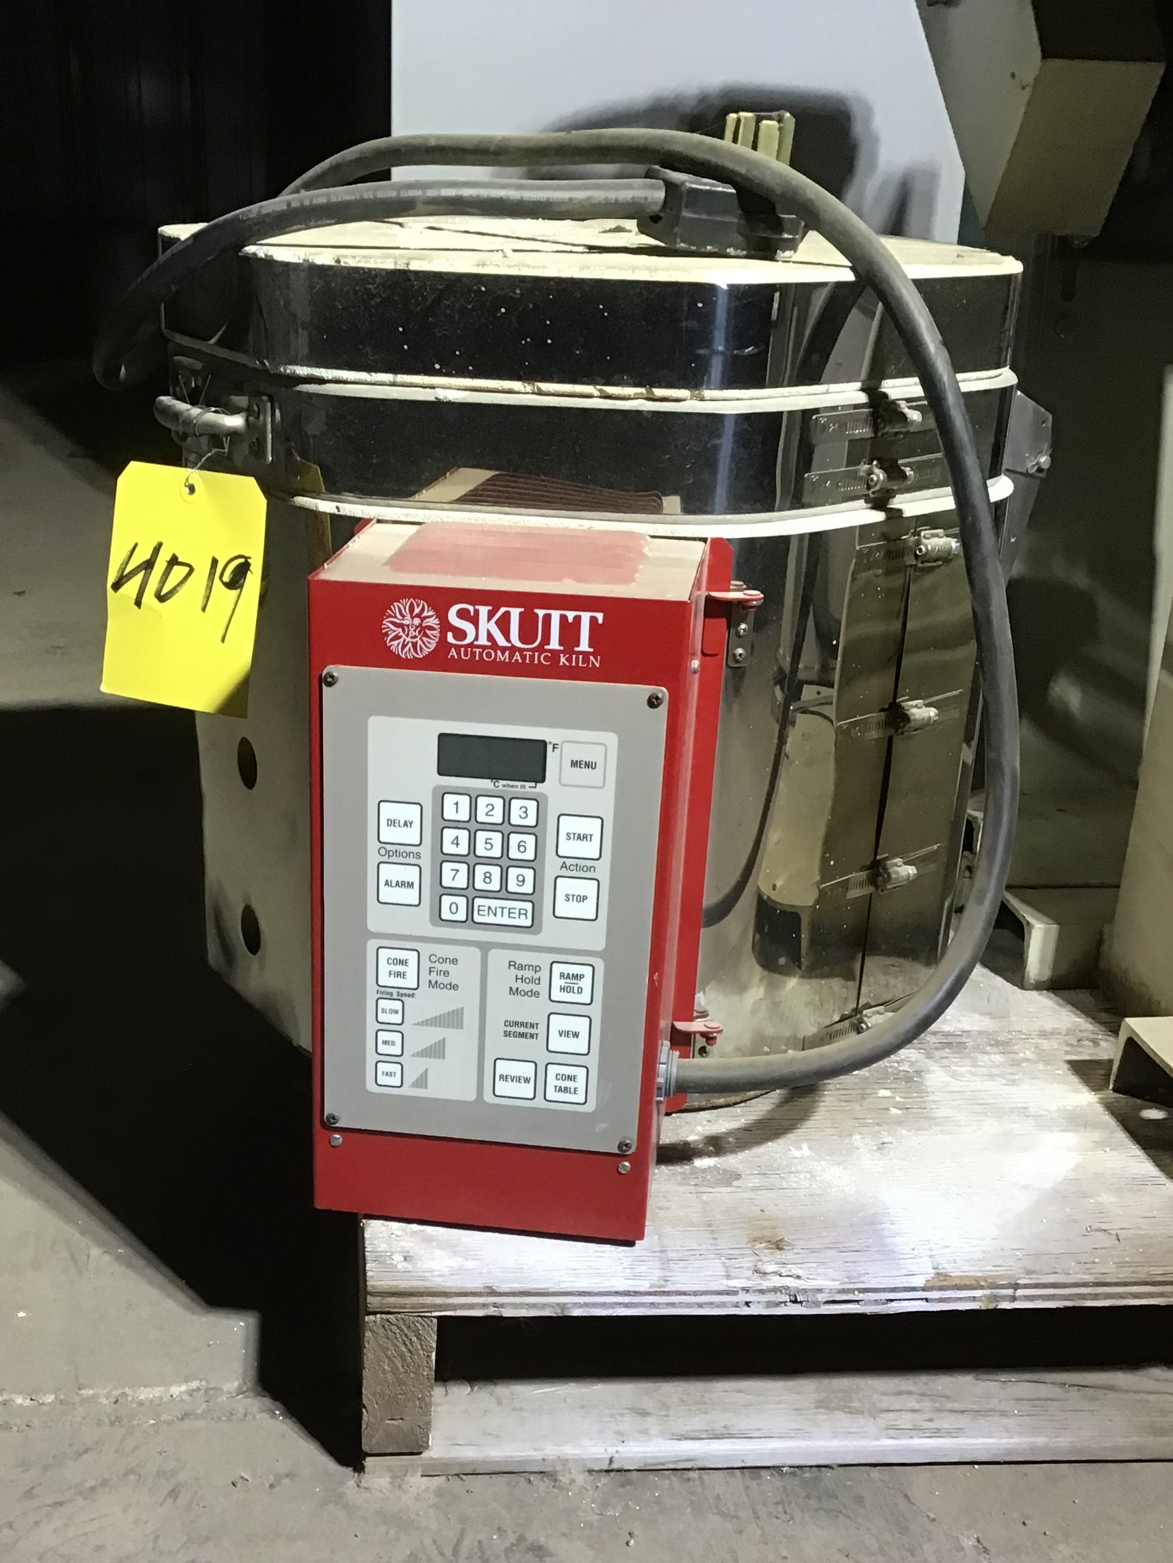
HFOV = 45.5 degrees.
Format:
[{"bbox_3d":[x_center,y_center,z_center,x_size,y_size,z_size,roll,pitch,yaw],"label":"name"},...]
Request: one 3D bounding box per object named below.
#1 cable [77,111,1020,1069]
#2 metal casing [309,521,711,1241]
[{"bbox_3d":[-0.025,-0.119,0.847,0.575,0.504,0.319,4,23,6],"label":"cable"},{"bbox_3d":[-0.040,0.055,0.755,0.177,0.352,0.124,4,23,6],"label":"metal casing"}]

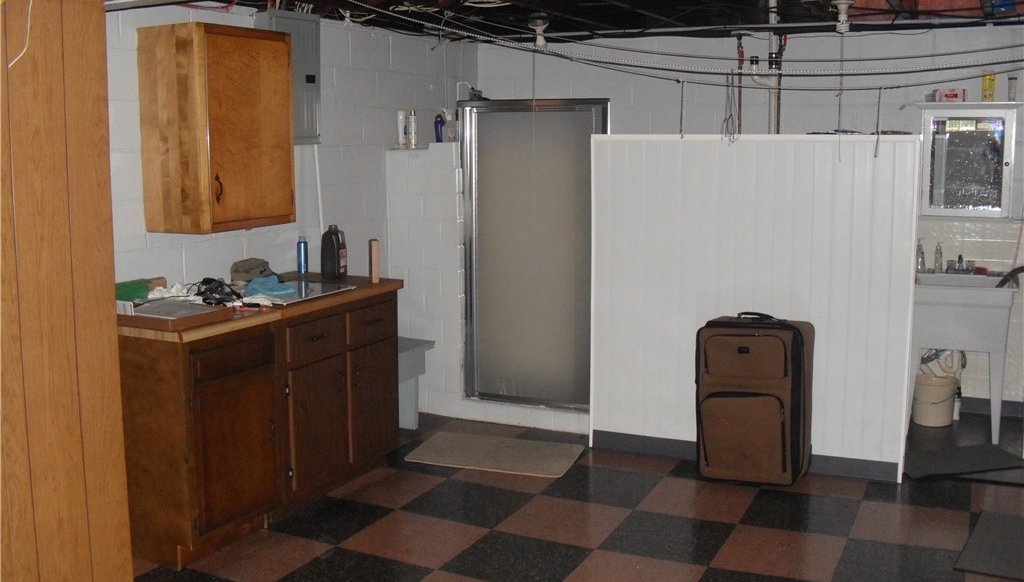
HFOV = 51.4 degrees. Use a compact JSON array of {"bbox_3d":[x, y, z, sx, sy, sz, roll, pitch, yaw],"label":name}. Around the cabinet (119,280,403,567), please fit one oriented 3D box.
[{"bbox_3d":[-1.141,0.474,4.652,0.660,0.910,1.540,4,10,25],"label":"cabinet"}]

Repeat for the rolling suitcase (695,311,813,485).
[{"bbox_3d":[1.119,0.494,4.937,0.460,0.760,0.280,4,10,27],"label":"rolling suitcase"}]

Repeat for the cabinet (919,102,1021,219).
[{"bbox_3d":[2.464,-0.706,5.739,0.530,0.630,0.140,4,10,25],"label":"cabinet"}]

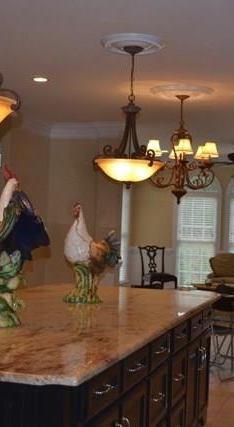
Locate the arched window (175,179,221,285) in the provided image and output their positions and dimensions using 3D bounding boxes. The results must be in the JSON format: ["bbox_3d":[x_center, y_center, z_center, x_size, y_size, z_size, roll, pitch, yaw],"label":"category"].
[{"bbox_3d":[1.621,0.305,12.728,0.930,2.330,0.120,2,-1,18],"label":"arched window"}]

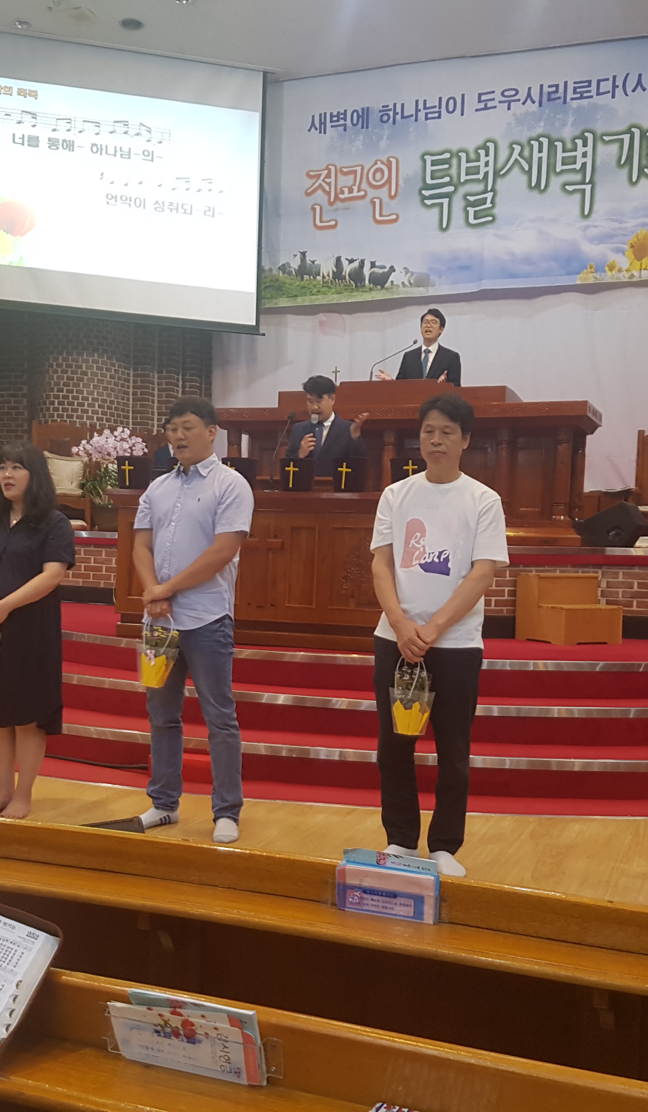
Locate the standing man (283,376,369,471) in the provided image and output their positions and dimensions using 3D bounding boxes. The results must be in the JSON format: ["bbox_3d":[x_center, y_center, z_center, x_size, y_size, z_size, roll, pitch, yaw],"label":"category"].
[{"bbox_3d":[-0.004,-0.309,6.800,0.500,1.640,0.420,2,1,15],"label":"standing man"}]

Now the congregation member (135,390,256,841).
[{"bbox_3d":[-0.530,0.244,4.530,0.480,1.764,0.420,2,1,22],"label":"congregation member"}]

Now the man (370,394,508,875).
[{"bbox_3d":[0.435,0.284,4.184,0.530,1.787,0.380,2,2,16],"label":"man"}]

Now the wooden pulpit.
[{"bbox_3d":[0.324,-0.359,7.223,2.649,1.709,2.259,2,2,17],"label":"wooden pulpit"}]

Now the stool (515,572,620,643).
[{"bbox_3d":[1.529,0.329,6.929,0.435,0.410,0.410,0,2,-28],"label":"stool"}]

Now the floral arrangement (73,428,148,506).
[{"bbox_3d":[-1.813,-0.761,9.500,0.640,0.660,0.550,3,1,24],"label":"floral arrangement"}]

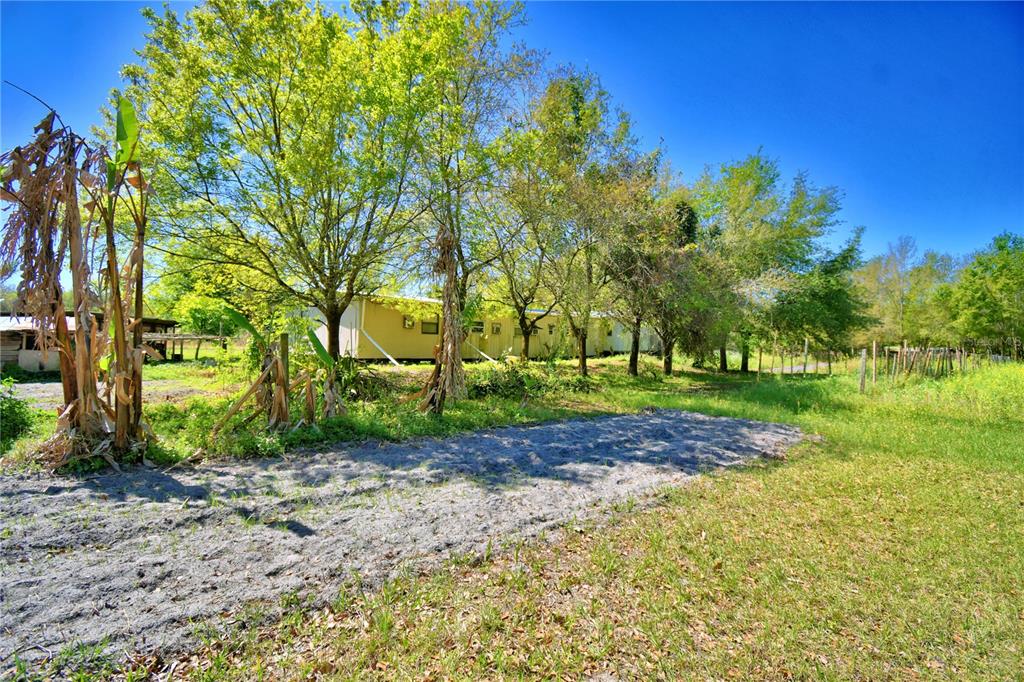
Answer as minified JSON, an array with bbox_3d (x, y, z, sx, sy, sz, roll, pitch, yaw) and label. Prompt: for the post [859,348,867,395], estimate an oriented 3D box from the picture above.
[{"bbox_3d":[10.549,0.936,12.800,0.105,1.400,0.105,2,-1,39],"label":"post"}]

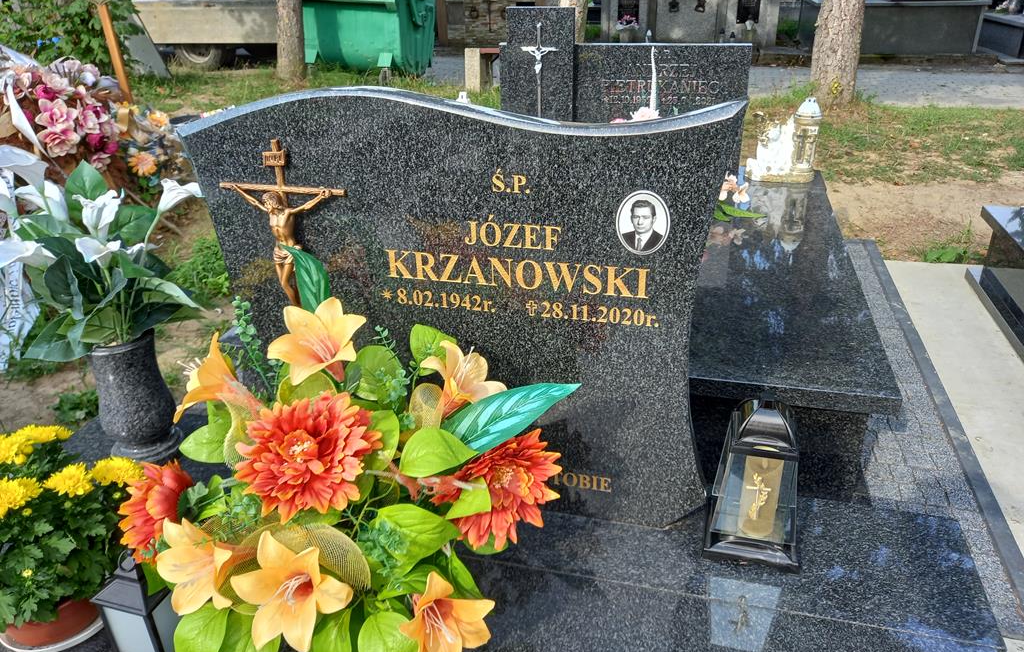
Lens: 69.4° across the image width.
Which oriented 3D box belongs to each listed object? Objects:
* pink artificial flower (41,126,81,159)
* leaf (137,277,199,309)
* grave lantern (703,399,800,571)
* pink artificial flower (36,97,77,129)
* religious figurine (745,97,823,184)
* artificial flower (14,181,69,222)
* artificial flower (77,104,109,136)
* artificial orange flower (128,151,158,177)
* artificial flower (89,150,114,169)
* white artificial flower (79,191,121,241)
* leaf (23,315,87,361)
[{"bbox_3d":[-1.618,-0.661,2.650,0.140,0.120,0.100,-18,32,-27],"label":"pink artificial flower"},{"bbox_3d":[-0.695,-0.068,1.500,0.130,0.055,0.070,-15,31,-23],"label":"leaf"},{"bbox_3d":[0.455,0.262,1.354,0.172,0.317,0.172,5,29,13],"label":"grave lantern"},{"bbox_3d":[-1.879,-0.872,3.050,0.170,0.130,0.110,-23,34,-35],"label":"pink artificial flower"},{"bbox_3d":[1.208,-0.834,3.284,0.300,0.365,0.160,5,29,13],"label":"religious figurine"},{"bbox_3d":[-0.971,-0.256,1.530,0.105,0.085,0.085,-19,32,-29],"label":"artificial flower"},{"bbox_3d":[-1.737,-0.857,3.070,0.100,0.120,0.120,21,35,36],"label":"artificial flower"},{"bbox_3d":[-1.619,-0.714,3.250,0.130,0.115,0.080,-14,30,-23],"label":"artificial orange flower"},{"bbox_3d":[-1.658,-0.671,2.980,0.095,0.075,0.070,-25,36,-38],"label":"artificial flower"},{"bbox_3d":[-0.881,-0.234,1.580,0.090,0.110,0.085,-16,31,-26],"label":"white artificial flower"},{"bbox_3d":[-1.025,0.026,1.660,0.140,0.090,0.100,-19,32,-30],"label":"leaf"}]

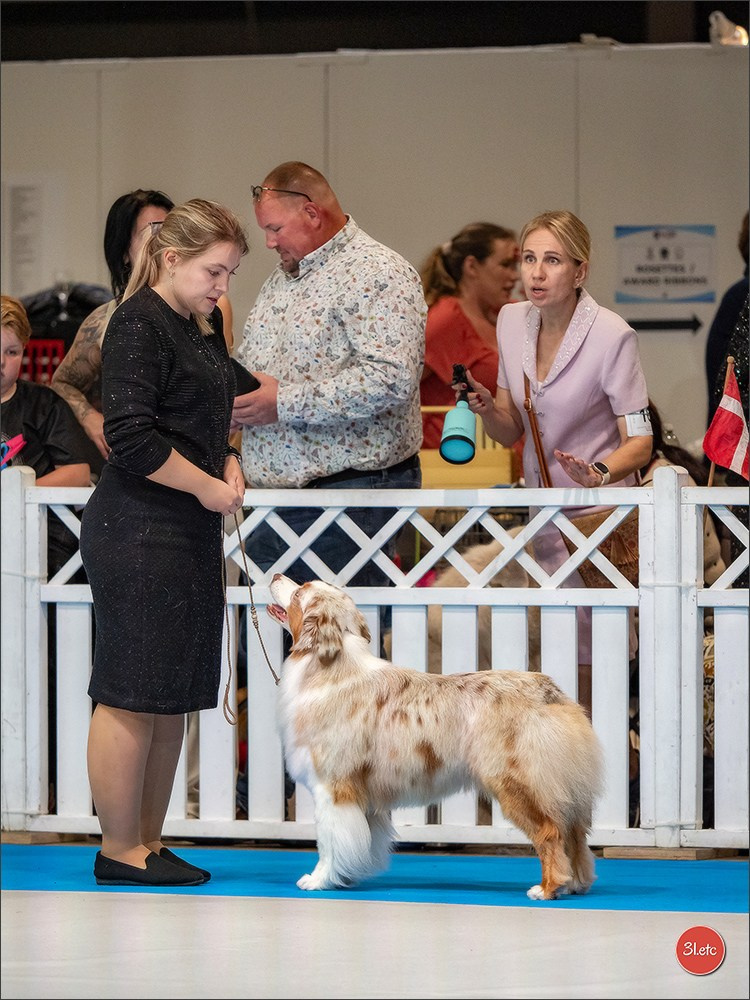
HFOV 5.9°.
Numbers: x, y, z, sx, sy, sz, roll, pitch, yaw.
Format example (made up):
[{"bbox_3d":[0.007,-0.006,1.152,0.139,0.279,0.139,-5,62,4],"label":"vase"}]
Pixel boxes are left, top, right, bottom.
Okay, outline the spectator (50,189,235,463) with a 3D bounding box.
[{"bbox_3d":[-0.617,0.031,19.250,0.520,1.723,0.360,0,0,-25],"label":"spectator"}]

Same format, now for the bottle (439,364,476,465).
[{"bbox_3d":[0.212,-0.219,18.250,0.095,0.092,0.300,3,41,4],"label":"bottle"}]

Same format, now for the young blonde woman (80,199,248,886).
[{"bbox_3d":[-0.496,0.096,16.950,0.390,1.607,0.460,0,0,14],"label":"young blonde woman"}]

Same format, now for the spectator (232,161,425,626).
[{"bbox_3d":[-0.114,0.001,18.950,0.500,1.784,0.580,0,0,-35],"label":"spectator"}]

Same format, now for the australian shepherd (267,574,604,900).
[{"bbox_3d":[0.139,0.537,16.600,0.770,0.727,0.280,0,0,24],"label":"australian shepherd"}]

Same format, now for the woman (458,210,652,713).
[{"bbox_3d":[0.457,0.077,18.500,0.530,1.637,0.440,0,0,30],"label":"woman"}]

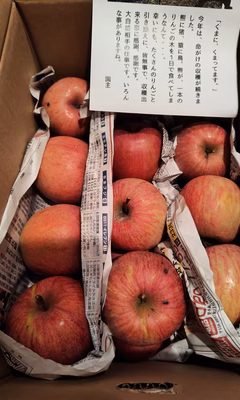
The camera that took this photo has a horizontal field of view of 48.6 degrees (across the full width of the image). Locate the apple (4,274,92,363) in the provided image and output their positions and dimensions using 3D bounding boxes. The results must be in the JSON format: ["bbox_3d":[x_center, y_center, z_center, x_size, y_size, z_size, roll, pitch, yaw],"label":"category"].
[{"bbox_3d":[-0.077,0.132,0.297,0.094,0.082,0.094,7,47,5],"label":"apple"}]

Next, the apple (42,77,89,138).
[{"bbox_3d":[-0.073,-0.144,0.419,0.091,0.079,0.091,-3,97,-27],"label":"apple"}]

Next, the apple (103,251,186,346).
[{"bbox_3d":[0.025,0.106,0.293,0.095,0.082,0.095,-2,70,5],"label":"apple"}]

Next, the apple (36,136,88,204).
[{"bbox_3d":[-0.071,-0.040,0.362,0.082,0.094,0.094,-13,44,27],"label":"apple"}]

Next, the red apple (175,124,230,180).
[{"bbox_3d":[0.128,-0.073,0.406,0.084,0.073,0.084,0,99,3],"label":"red apple"}]

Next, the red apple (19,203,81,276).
[{"bbox_3d":[-0.076,0.051,0.334,0.080,0.092,0.092,-13,44,27],"label":"red apple"}]

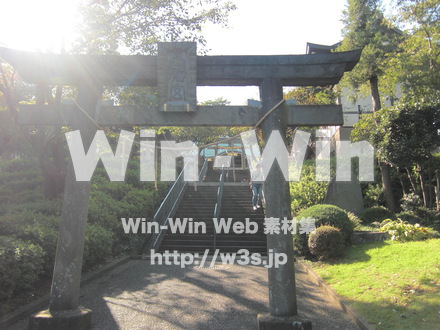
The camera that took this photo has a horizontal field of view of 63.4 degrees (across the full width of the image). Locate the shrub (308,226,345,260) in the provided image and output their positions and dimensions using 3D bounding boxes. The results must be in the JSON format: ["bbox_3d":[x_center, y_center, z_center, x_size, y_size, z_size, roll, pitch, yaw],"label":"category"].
[{"bbox_3d":[2.603,1.919,8.700,0.880,0.830,0.860,0,-6,0],"label":"shrub"}]

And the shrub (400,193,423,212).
[{"bbox_3d":[6.773,1.338,12.600,0.790,0.720,0.750,0,-5,0],"label":"shrub"}]

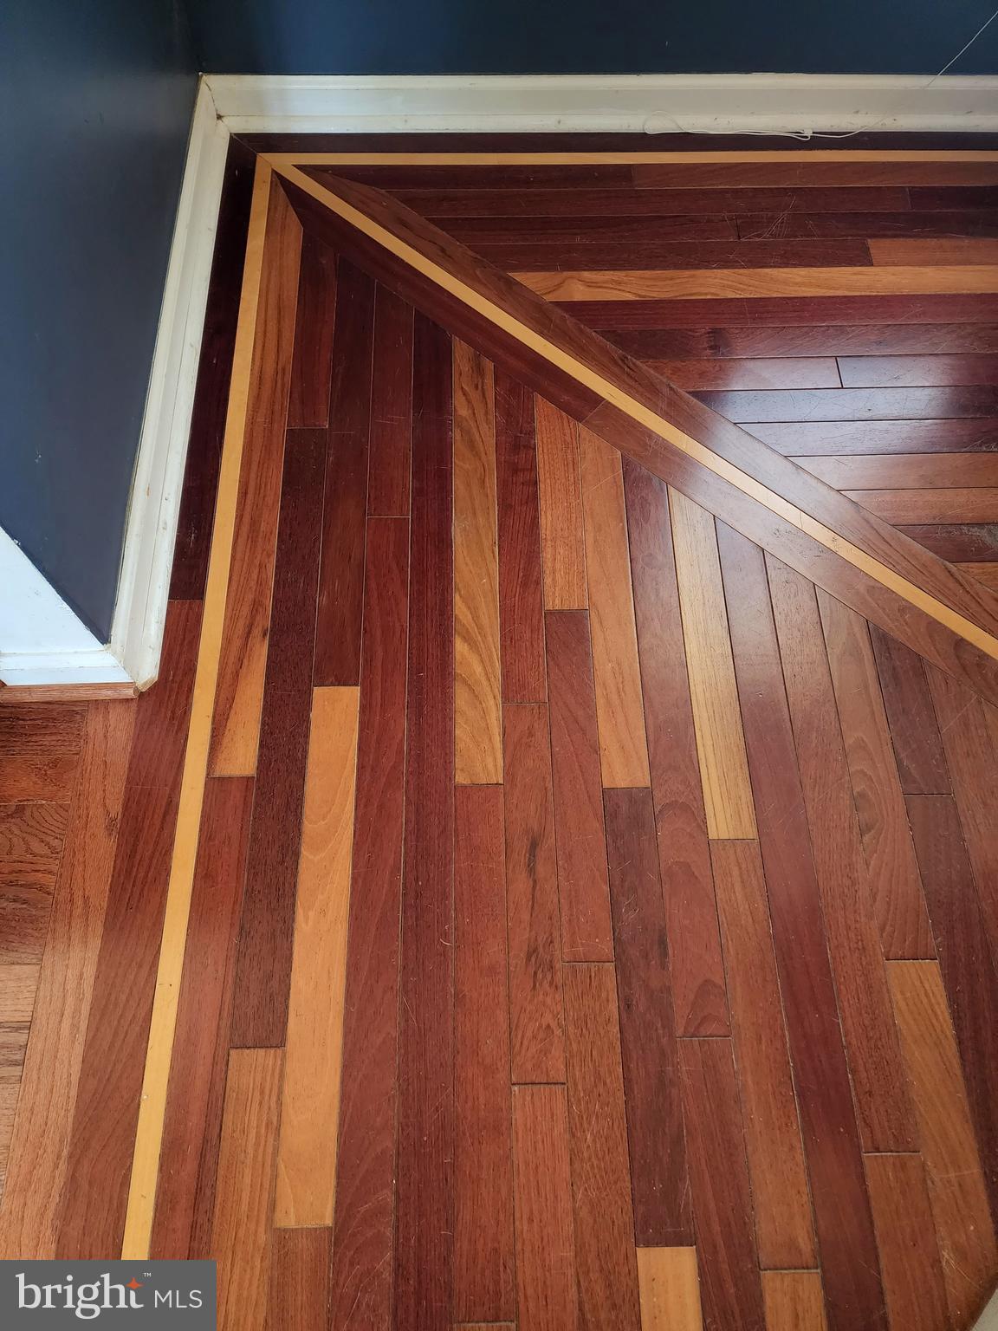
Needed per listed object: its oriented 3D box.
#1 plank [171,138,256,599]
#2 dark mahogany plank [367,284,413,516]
[{"bbox_3d":[-0.408,-0.473,1.294,0.055,0.019,0.860,-1,66,-1],"label":"plank"},{"bbox_3d":[-0.153,-0.385,1.263,0.058,0.018,0.417,-1,67,-1],"label":"dark mahogany plank"}]

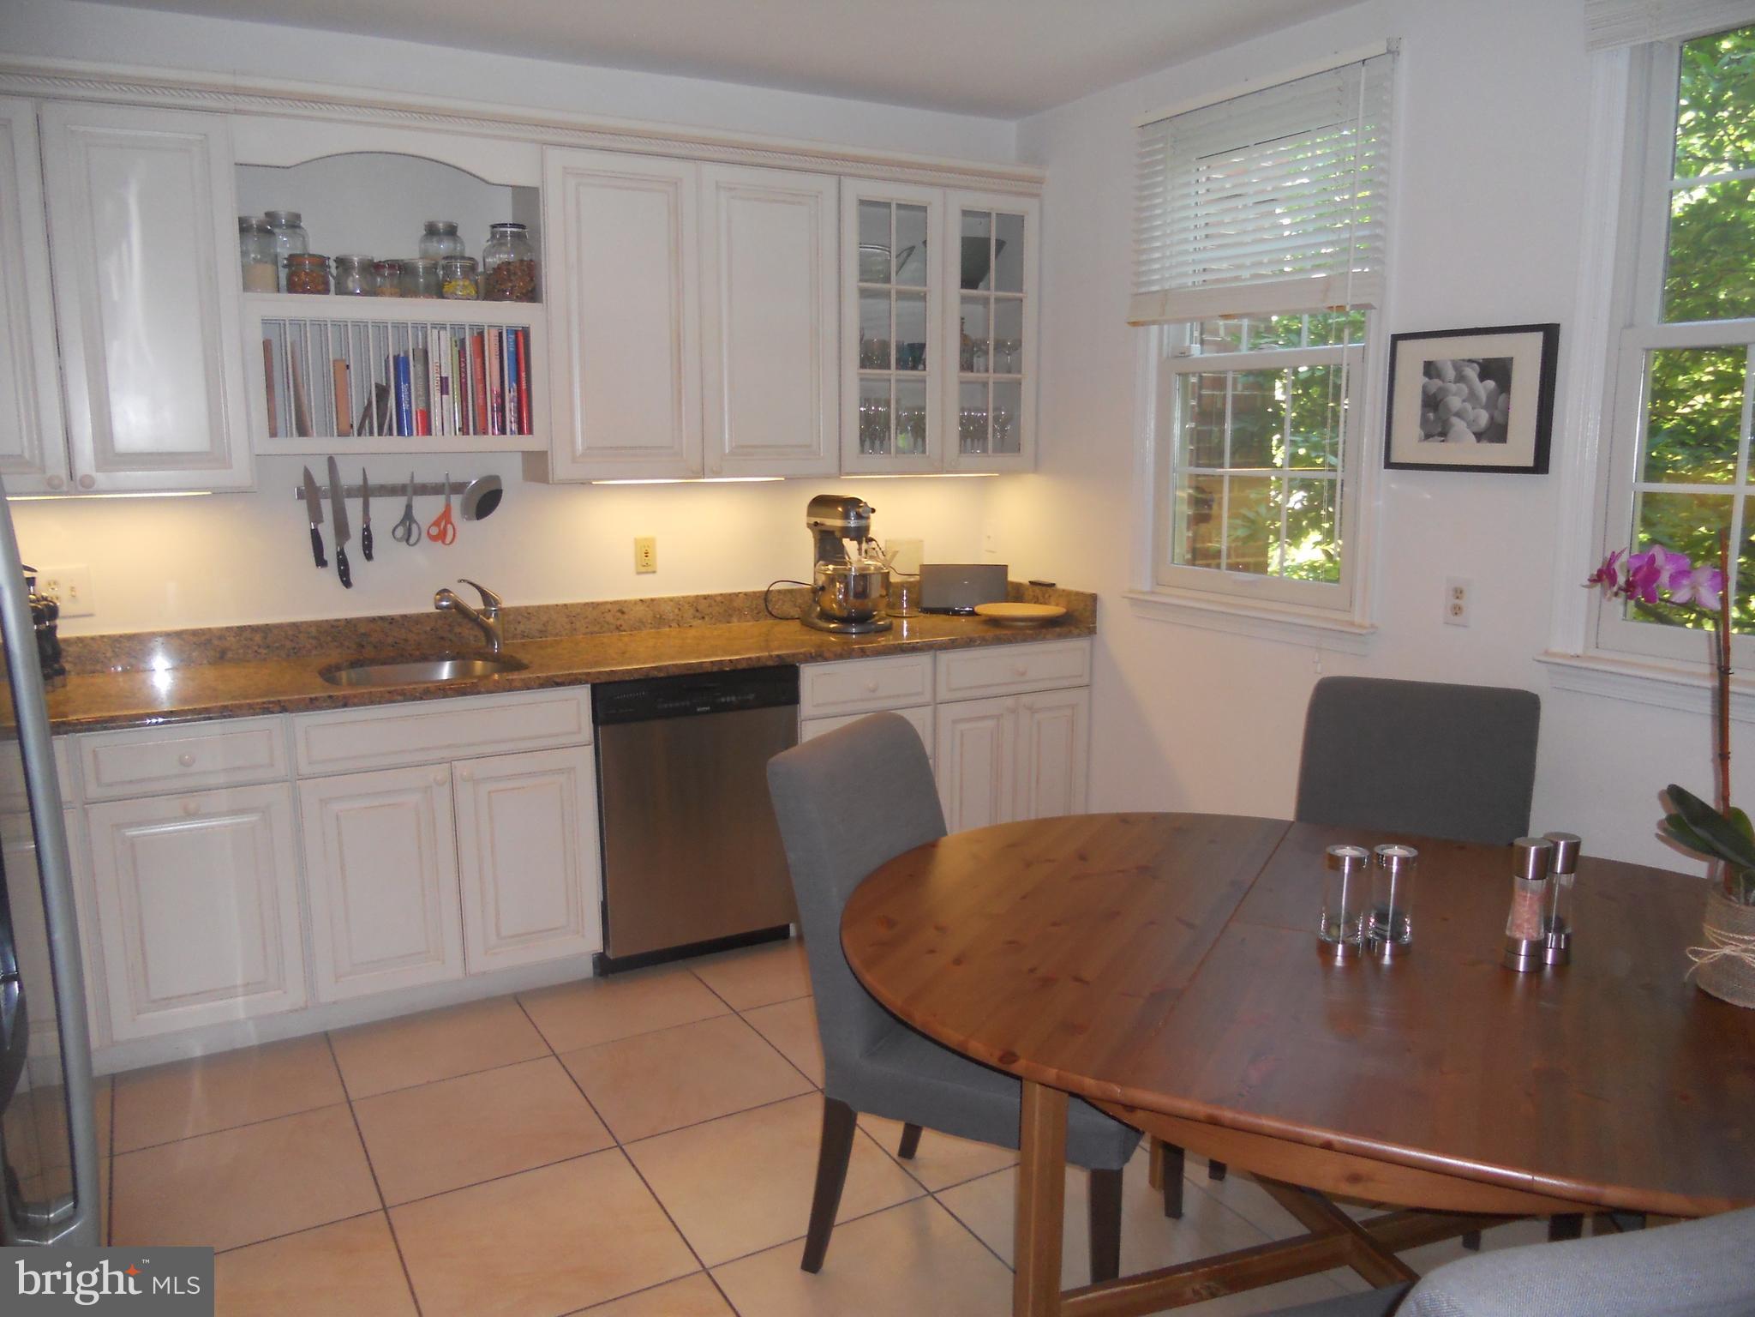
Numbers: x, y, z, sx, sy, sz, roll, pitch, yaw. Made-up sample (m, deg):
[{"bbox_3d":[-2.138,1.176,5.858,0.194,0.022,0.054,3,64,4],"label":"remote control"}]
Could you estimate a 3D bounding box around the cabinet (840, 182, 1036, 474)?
[{"bbox_3d":[0.130,-1.051,4.458,0.735,0.890,0.335,-5,11,-28],"label":"cabinet"}]

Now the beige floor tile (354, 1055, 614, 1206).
[{"bbox_3d":[-0.890,1.045,3.065,0.485,0.010,0.490,-5,11,-28],"label":"beige floor tile"}]

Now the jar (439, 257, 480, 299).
[{"bbox_3d":[-1.132,-1.025,3.707,0.100,0.118,0.100,-6,12,-28],"label":"jar"}]

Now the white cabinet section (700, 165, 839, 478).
[{"bbox_3d":[-0.381,-1.000,4.154,0.443,0.877,0.310,-5,12,-28],"label":"white cabinet section"}]

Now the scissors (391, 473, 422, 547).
[{"bbox_3d":[-1.345,-0.422,3.907,0.080,0.207,0.016,-5,11,-28],"label":"scissors"}]

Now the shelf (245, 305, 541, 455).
[{"bbox_3d":[-1.317,-0.762,3.726,0.745,0.400,0.300,-6,12,-28],"label":"shelf"}]

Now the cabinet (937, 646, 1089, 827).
[{"bbox_3d":[0.282,0.329,4.615,0.592,0.872,0.630,-5,11,-28],"label":"cabinet"}]

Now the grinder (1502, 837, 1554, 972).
[{"bbox_3d":[0.993,0.376,2.088,0.060,0.196,0.060,5,11,26],"label":"grinder"}]

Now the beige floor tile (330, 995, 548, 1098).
[{"bbox_3d":[-1.114,0.986,3.480,0.487,0.010,0.395,-5,11,-28],"label":"beige floor tile"}]

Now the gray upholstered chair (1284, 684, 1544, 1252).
[{"bbox_3d":[1.046,0.579,2.850,0.510,0.970,0.585,5,11,27],"label":"gray upholstered chair"}]

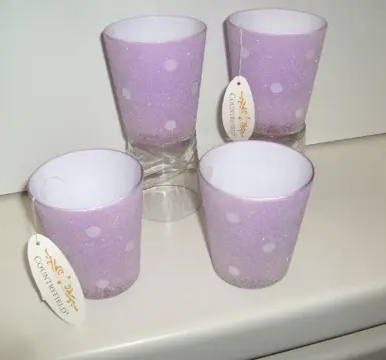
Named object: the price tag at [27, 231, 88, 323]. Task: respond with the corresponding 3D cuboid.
[{"bbox_3d":[-0.082,0.062,0.312,0.025,0.063,0.004,-29,11,-18],"label":"price tag"}]

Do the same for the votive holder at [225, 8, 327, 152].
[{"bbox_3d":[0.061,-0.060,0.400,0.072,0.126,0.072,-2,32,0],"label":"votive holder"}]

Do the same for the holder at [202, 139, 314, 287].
[{"bbox_3d":[0.041,0.026,0.344,0.072,0.079,0.072,-2,32,0],"label":"holder"}]

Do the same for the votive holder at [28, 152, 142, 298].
[{"bbox_3d":[-0.064,0.032,0.341,0.072,0.079,0.072,-2,32,0],"label":"votive holder"}]

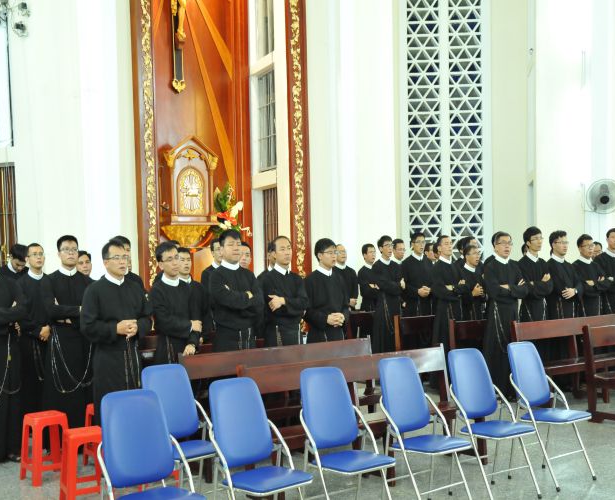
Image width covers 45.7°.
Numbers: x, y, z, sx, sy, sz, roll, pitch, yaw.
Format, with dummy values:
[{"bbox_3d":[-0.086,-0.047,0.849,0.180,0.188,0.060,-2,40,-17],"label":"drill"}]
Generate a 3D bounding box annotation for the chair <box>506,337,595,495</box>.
[{"bbox_3d":[1.681,1.128,5.098,0.450,0.935,0.500,-3,3,-35],"label":"chair"}]

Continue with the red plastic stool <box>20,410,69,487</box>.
[{"bbox_3d":[-1.806,1.341,5.030,0.275,0.455,0.275,-1,0,-33],"label":"red plastic stool"}]

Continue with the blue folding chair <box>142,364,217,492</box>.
[{"bbox_3d":[-0.791,1.203,4.482,0.450,0.935,0.500,-2,2,-28],"label":"blue folding chair"}]

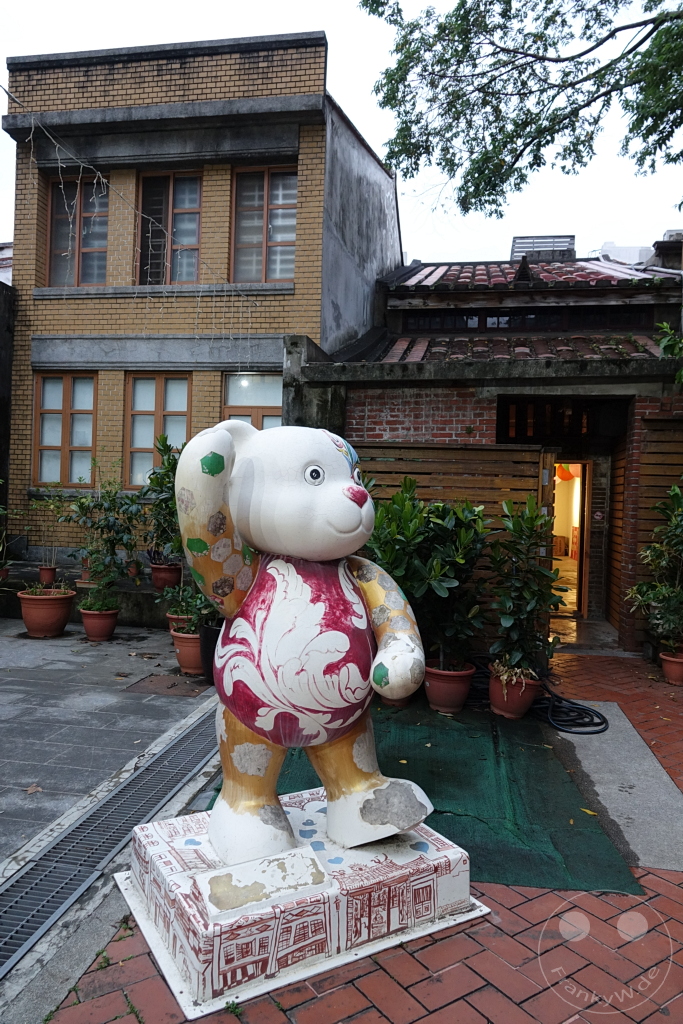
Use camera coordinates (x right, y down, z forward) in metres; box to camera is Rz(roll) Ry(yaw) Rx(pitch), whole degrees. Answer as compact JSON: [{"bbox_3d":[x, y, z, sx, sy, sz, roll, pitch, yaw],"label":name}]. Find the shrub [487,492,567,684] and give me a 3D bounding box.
[{"bbox_3d":[1.252,0.527,4.594,0.523,1.255,0.504,2,-1,9],"label":"shrub"}]

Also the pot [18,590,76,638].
[{"bbox_3d":[-2.988,1.024,6.927,0.590,0.410,0.590,2,0,0],"label":"pot"}]

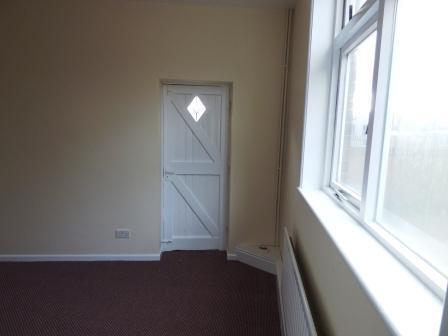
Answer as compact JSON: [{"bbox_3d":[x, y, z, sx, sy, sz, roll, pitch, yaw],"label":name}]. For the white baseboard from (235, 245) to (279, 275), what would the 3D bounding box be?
[{"bbox_3d":[0.360,1.005,2.818,0.516,0.150,0.030,7,9,36],"label":"white baseboard"}]

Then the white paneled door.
[{"bbox_3d":[-0.343,0.041,3.071,0.746,1.963,0.050,1,7,-4],"label":"white paneled door"}]

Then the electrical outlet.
[{"bbox_3d":[-1.102,0.726,2.831,0.147,0.090,0.030,1,7,-4],"label":"electrical outlet"}]

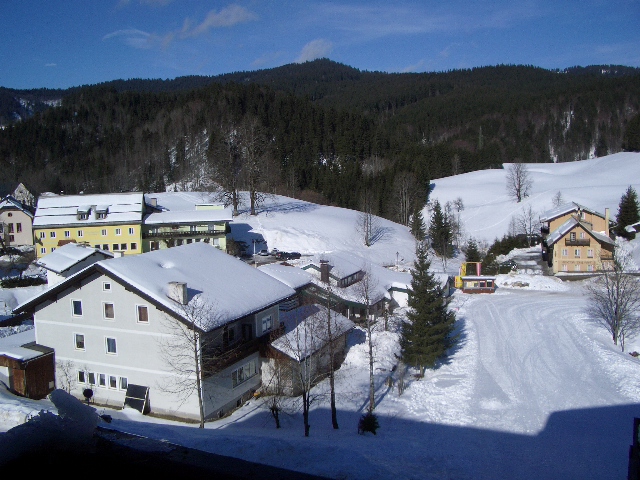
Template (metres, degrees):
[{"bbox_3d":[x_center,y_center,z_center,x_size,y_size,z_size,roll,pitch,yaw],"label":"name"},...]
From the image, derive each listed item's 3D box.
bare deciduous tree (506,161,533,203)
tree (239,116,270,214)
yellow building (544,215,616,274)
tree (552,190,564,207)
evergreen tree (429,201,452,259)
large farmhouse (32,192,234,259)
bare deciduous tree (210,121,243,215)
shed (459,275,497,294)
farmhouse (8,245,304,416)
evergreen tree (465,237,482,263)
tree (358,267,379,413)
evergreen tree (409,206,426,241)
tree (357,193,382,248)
[{"bbox_3d":[60.807,-17.804,197.234,7.500,12.760,7.500,-2,7,0],"label":"bare deciduous tree"},{"bbox_3d":[-15.850,-17.924,156.584,7.800,23.580,7.800,-2,7,0],"label":"tree"},{"bbox_3d":[49.202,0.826,122.900,12.000,9.200,11.500,0,7,17],"label":"yellow building"},{"bbox_3d":[61.069,-10.364,165.692,3.200,5.120,3.200,-2,7,0],"label":"tree"},{"bbox_3d":[23.091,-1.916,124.000,4.460,11.310,4.460,-2,7,0],"label":"evergreen tree"},{"bbox_3d":[-40.671,-3.919,144.170,41.000,12.800,14.000,-3,7,-7],"label":"large farmhouse"},{"bbox_3d":[-22.726,-17.092,155.621,7.800,22.960,7.800,-2,7,0],"label":"bare deciduous tree"},{"bbox_3d":[21.939,6.007,90.191,4.900,2.450,2.700,-1,7,8],"label":"shed"},{"bbox_3d":[-13.413,6.551,54.325,18.850,11.430,13.000,1,7,26],"label":"farmhouse"},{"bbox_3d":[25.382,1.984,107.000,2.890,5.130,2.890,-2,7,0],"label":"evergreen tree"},{"bbox_3d":[3.326,6.896,44.382,1.500,10.280,1.500,-2,7,0],"label":"tree"},{"bbox_3d":[21.697,-3.561,144.000,3.890,7.790,3.890,-2,7,0],"label":"evergreen tree"},{"bbox_3d":[10.250,-4.038,134.000,5.220,10.770,5.220,-2,7,0],"label":"tree"}]

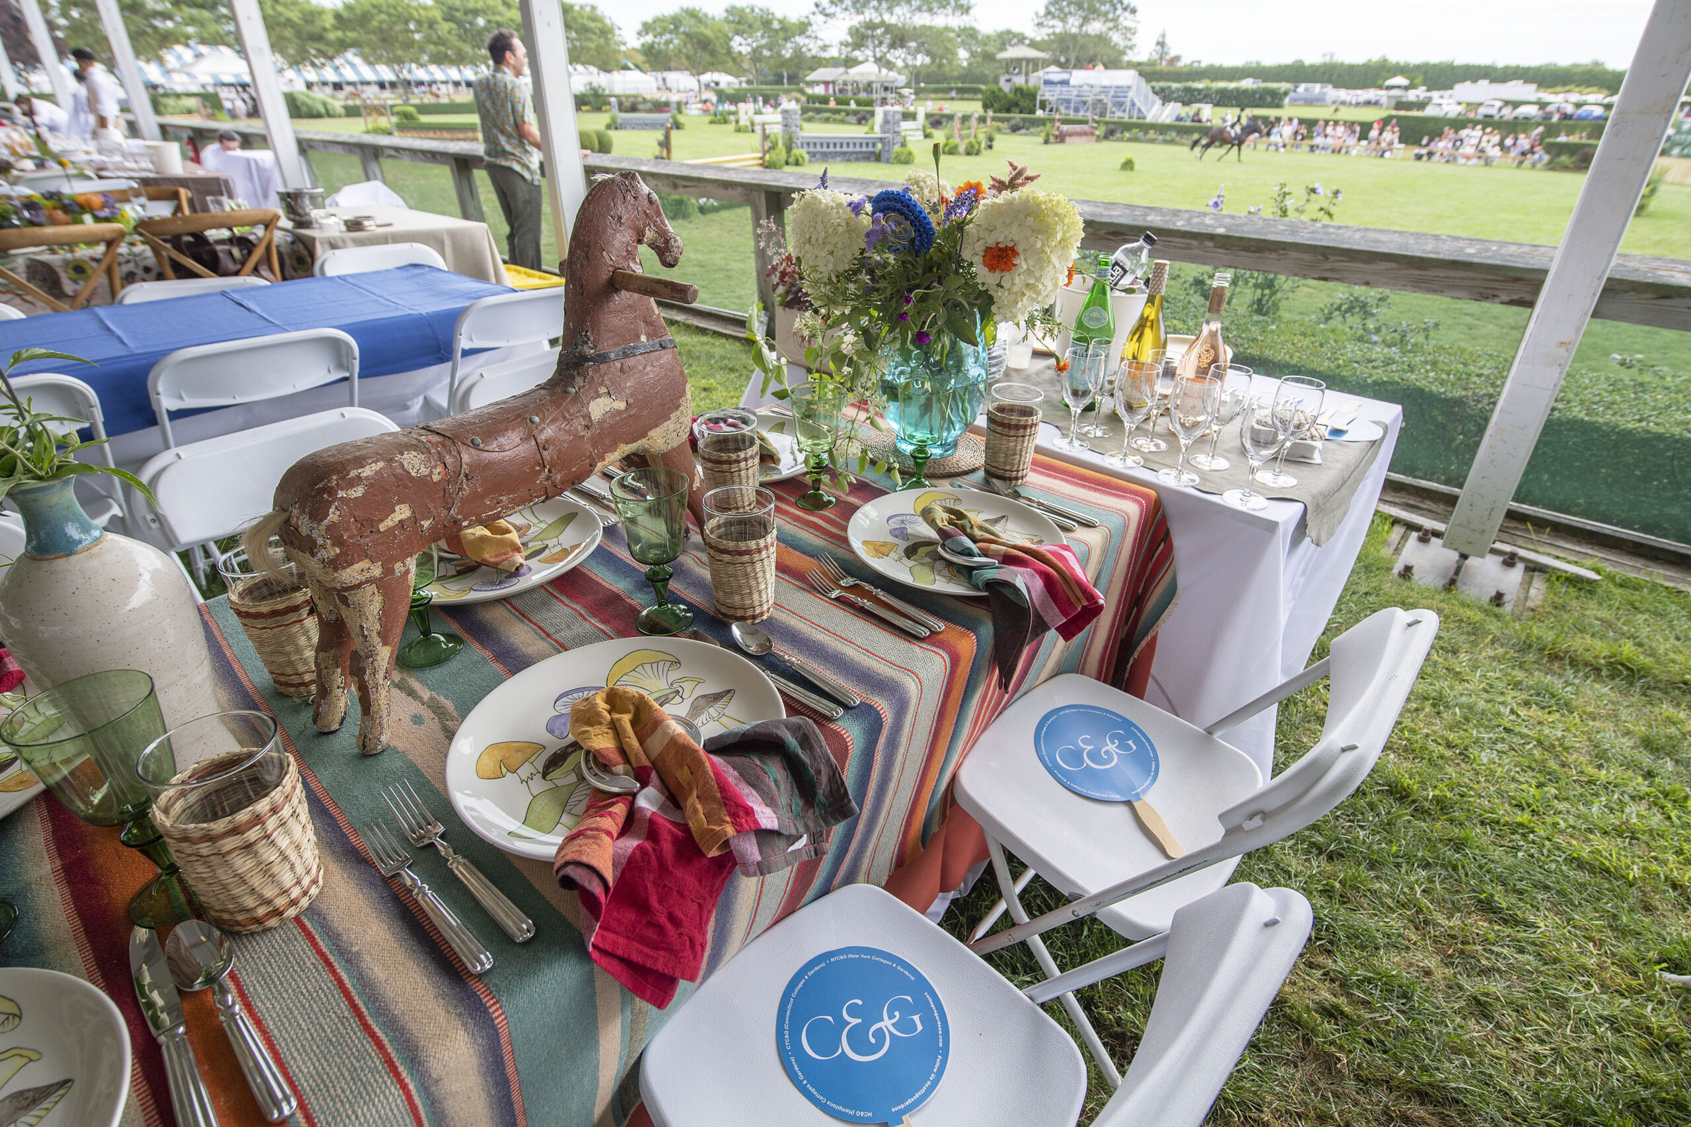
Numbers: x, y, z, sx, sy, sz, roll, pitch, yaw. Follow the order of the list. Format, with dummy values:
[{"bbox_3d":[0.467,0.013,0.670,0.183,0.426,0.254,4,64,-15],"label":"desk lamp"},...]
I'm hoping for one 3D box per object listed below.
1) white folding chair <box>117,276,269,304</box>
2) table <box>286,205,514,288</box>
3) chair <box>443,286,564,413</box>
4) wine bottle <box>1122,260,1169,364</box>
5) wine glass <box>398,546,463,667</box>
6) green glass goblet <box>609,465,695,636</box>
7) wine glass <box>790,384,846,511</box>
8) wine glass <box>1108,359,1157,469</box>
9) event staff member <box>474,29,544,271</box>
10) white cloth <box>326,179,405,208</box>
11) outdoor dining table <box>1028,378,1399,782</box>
[{"bbox_3d":[-1.980,-0.491,2.624,0.450,0.790,0.460,-20,36,-30],"label":"white folding chair"},{"bbox_3d":[-2.530,-1.453,4.290,1.170,0.750,0.780,24,38,34],"label":"table"},{"bbox_3d":[-1.229,-0.600,2.874,0.480,0.780,0.450,26,39,36],"label":"chair"},{"bbox_3d":[0.620,-0.455,1.642,0.086,0.305,0.086,26,39,36],"label":"wine bottle"},{"bbox_3d":[-0.514,0.029,0.939,0.092,0.187,0.092,26,39,36],"label":"wine glass"},{"bbox_3d":[-0.221,-0.007,0.934,0.087,0.181,0.087,0,31,0],"label":"green glass goblet"},{"bbox_3d":[-0.048,-0.181,1.246,0.085,0.179,0.085,0,31,0],"label":"wine glass"},{"bbox_3d":[0.494,-0.255,1.372,0.076,0.165,0.076,0,31,0],"label":"wine glass"},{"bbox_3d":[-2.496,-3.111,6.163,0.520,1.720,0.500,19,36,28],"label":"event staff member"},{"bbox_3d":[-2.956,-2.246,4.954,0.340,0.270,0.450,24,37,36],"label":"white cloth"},{"bbox_3d":[0.514,-0.110,2.091,1.280,0.750,0.800,26,39,36],"label":"outdoor dining table"}]

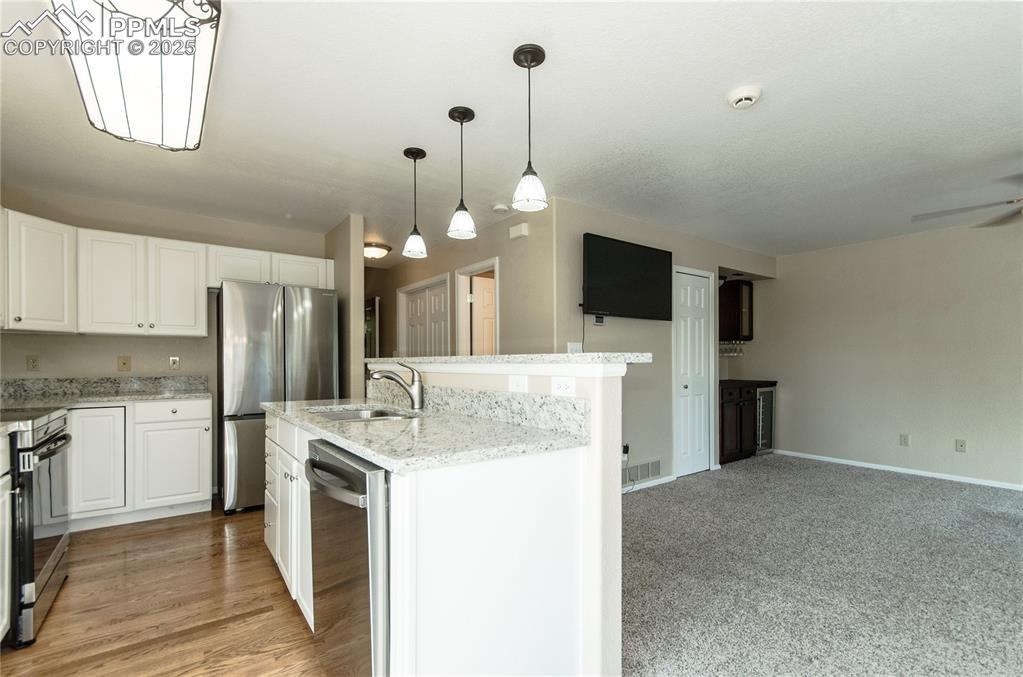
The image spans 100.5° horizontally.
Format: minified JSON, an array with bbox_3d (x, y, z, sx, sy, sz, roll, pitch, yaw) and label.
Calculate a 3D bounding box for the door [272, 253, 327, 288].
[{"bbox_3d":[-1.951,-0.584,3.917,0.455,0.345,0.025,1,-2,-37],"label":"door"}]

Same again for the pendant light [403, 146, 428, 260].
[{"bbox_3d":[-0.591,-0.826,2.596,0.152,0.635,0.152,2,-4,-38],"label":"pendant light"}]

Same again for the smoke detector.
[{"bbox_3d":[1.122,-1.153,2.039,0.150,0.050,0.150,0,-3,0],"label":"smoke detector"}]

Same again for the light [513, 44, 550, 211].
[{"bbox_3d":[0.077,-0.864,1.755,0.147,0.650,0.147,0,-3,0],"label":"light"}]

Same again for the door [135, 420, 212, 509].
[{"bbox_3d":[-2.517,0.928,3.165,0.450,0.590,0.030,2,-4,-41],"label":"door"}]

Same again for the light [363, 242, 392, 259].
[{"bbox_3d":[-1.400,-0.910,4.346,0.370,0.160,0.370,2,-4,-38],"label":"light"}]

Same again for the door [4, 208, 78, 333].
[{"bbox_3d":[-3.175,-0.432,2.893,0.025,0.755,0.390,0,-2,8],"label":"door"}]

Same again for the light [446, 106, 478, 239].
[{"bbox_3d":[-0.255,-0.850,2.179,0.153,0.633,0.153,0,-3,0],"label":"light"}]

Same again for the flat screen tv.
[{"bbox_3d":[1.052,-0.499,3.716,1.180,0.655,0.060,2,-4,-38],"label":"flat screen tv"}]

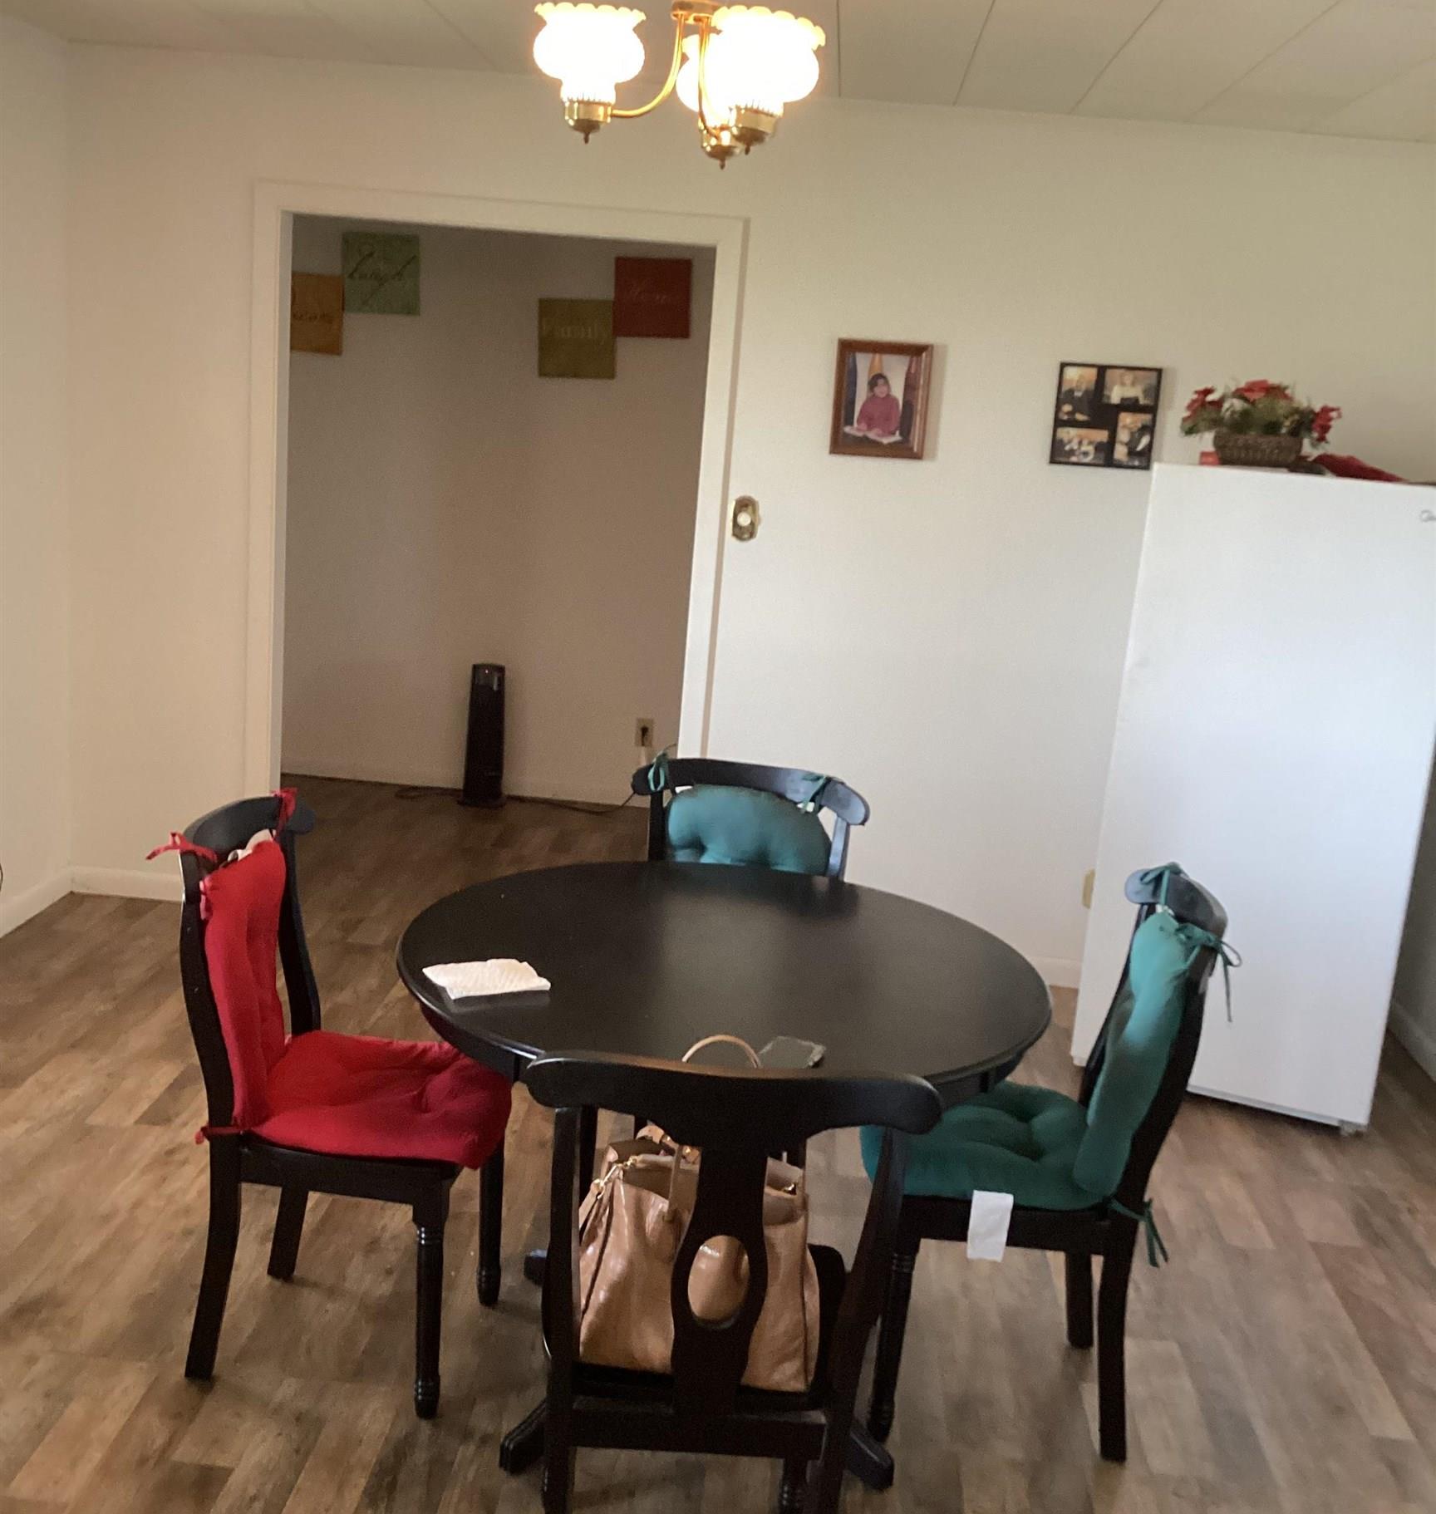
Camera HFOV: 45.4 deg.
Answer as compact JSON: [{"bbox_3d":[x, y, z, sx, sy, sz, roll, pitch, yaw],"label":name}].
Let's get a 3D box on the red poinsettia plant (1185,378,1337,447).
[{"bbox_3d":[1.386,-0.860,4.387,0.410,0.215,0.280,6,13,9],"label":"red poinsettia plant"}]

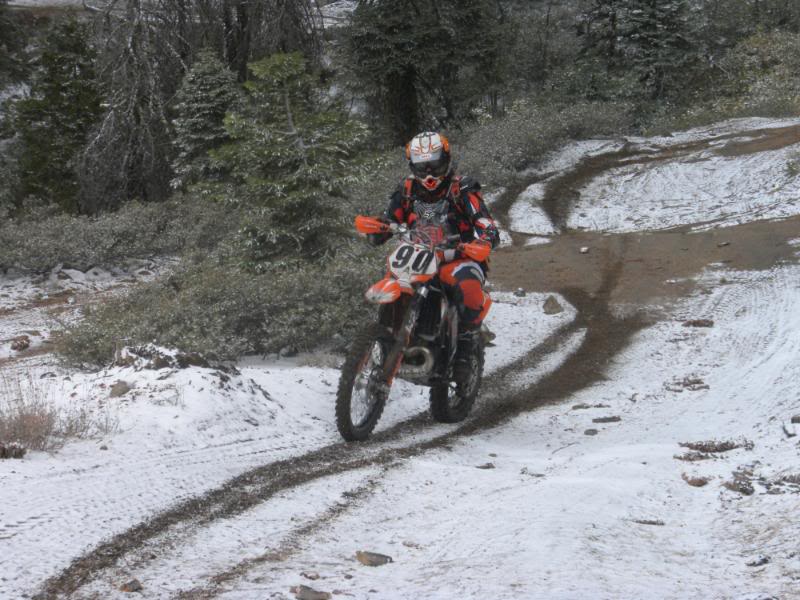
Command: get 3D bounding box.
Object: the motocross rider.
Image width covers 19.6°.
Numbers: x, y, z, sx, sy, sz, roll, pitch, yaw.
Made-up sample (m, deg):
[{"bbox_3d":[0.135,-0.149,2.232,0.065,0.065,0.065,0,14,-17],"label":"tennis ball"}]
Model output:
[{"bbox_3d":[0.213,-0.267,13.850,0.770,1.480,0.850,1,3,20],"label":"motocross rider"}]

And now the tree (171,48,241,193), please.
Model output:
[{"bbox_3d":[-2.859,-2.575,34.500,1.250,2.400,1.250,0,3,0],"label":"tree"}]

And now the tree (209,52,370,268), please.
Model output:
[{"bbox_3d":[-1.171,-1.426,24.500,1.700,2.400,1.700,0,3,0],"label":"tree"}]

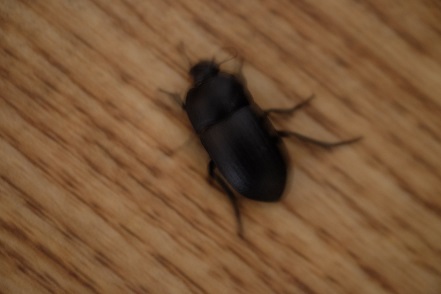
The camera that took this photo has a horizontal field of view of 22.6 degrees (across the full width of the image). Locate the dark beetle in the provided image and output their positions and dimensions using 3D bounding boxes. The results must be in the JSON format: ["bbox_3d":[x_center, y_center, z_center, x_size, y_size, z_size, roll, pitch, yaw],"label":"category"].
[{"bbox_3d":[0.005,-0.002,0.118,0.017,0.006,0.018,-26,82,-6],"label":"dark beetle"}]

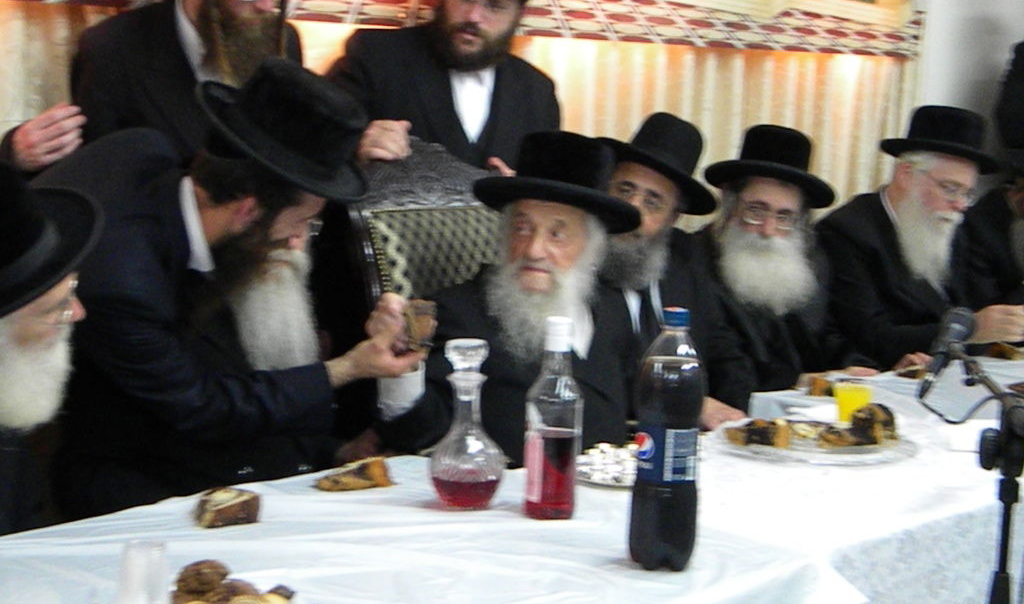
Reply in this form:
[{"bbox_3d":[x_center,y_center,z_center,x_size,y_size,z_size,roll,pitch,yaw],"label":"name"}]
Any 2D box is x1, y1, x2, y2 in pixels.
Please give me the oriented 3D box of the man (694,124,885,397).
[{"bbox_3d":[0.662,0.244,3.749,0.600,1.280,0.720,-3,10,-35],"label":"man"}]

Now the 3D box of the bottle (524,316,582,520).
[{"bbox_3d":[0.060,0.165,2.359,0.077,0.283,0.077,2,8,0],"label":"bottle"}]

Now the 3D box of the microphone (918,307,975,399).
[{"bbox_3d":[0.734,0.085,2.822,0.053,0.053,0.200,23,58,16],"label":"microphone"}]

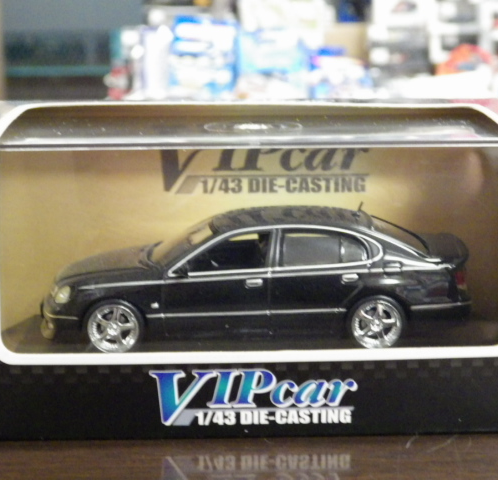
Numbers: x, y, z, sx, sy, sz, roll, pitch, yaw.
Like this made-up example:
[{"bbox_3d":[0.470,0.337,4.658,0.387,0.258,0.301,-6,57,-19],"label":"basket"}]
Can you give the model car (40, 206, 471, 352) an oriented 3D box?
[{"bbox_3d":[0.002,0.009,0.342,0.112,0.034,0.042,-1,11,-2],"label":"model car"}]

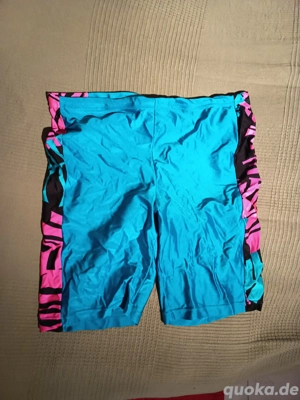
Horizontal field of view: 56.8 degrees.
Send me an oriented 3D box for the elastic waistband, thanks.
[{"bbox_3d":[-0.005,-0.190,0.530,0.383,0.020,0.036,0,84,0],"label":"elastic waistband"}]

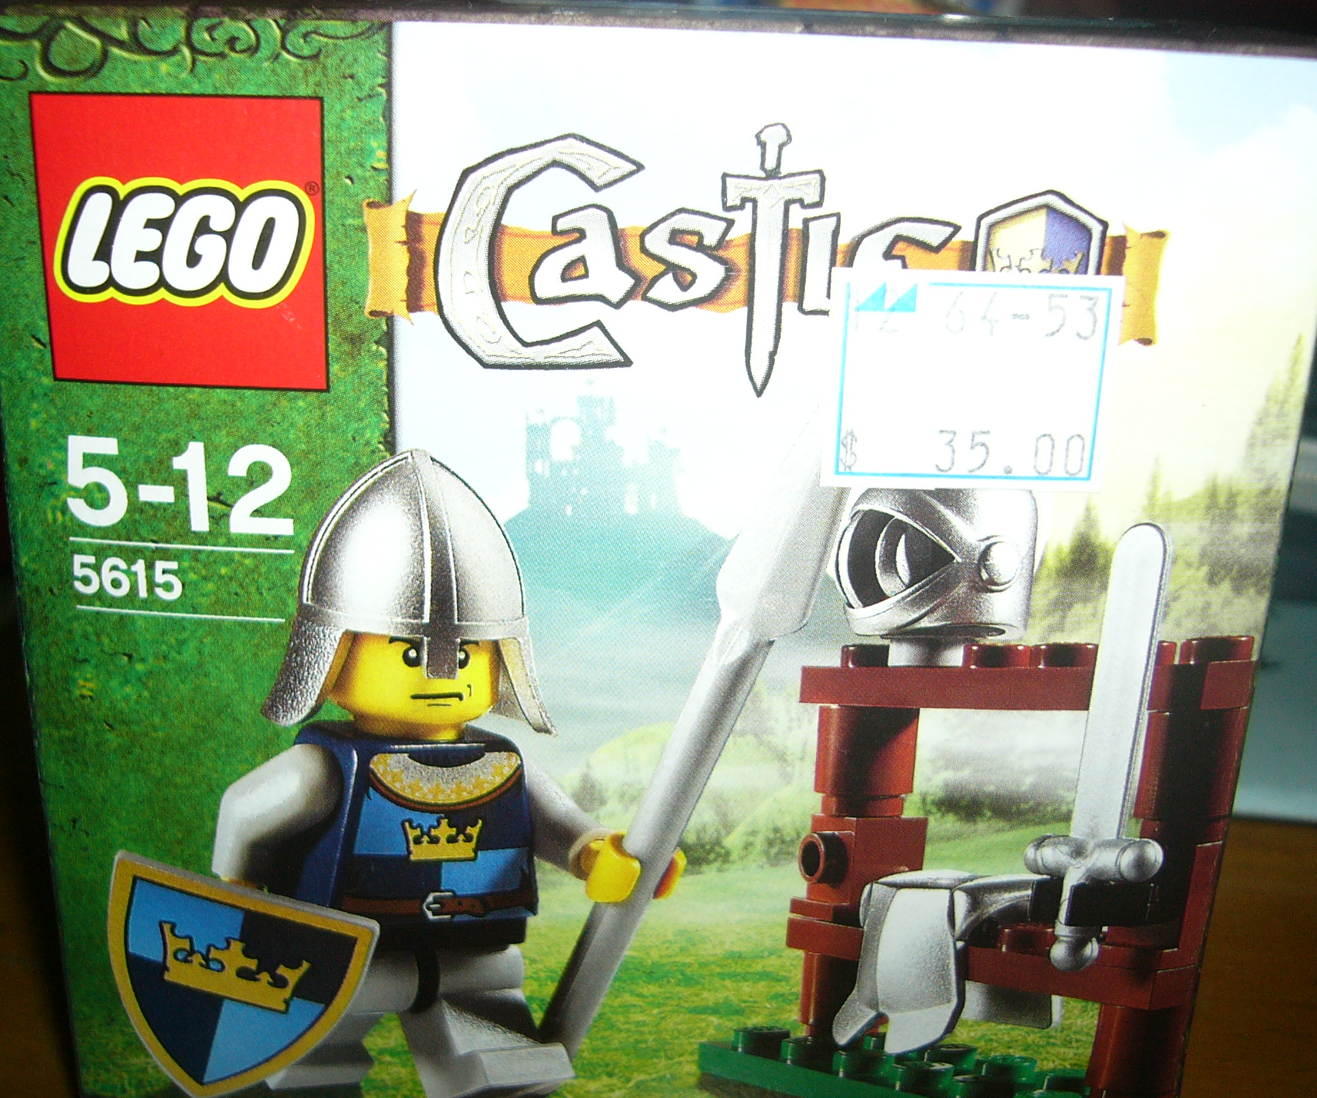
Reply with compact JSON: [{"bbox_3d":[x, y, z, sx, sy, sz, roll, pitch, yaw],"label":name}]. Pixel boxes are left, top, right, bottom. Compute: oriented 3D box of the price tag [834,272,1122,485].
[{"bbox_3d":[0.028,-0.015,0.134,0.026,0.020,0.001,1,19,0],"label":"price tag"}]

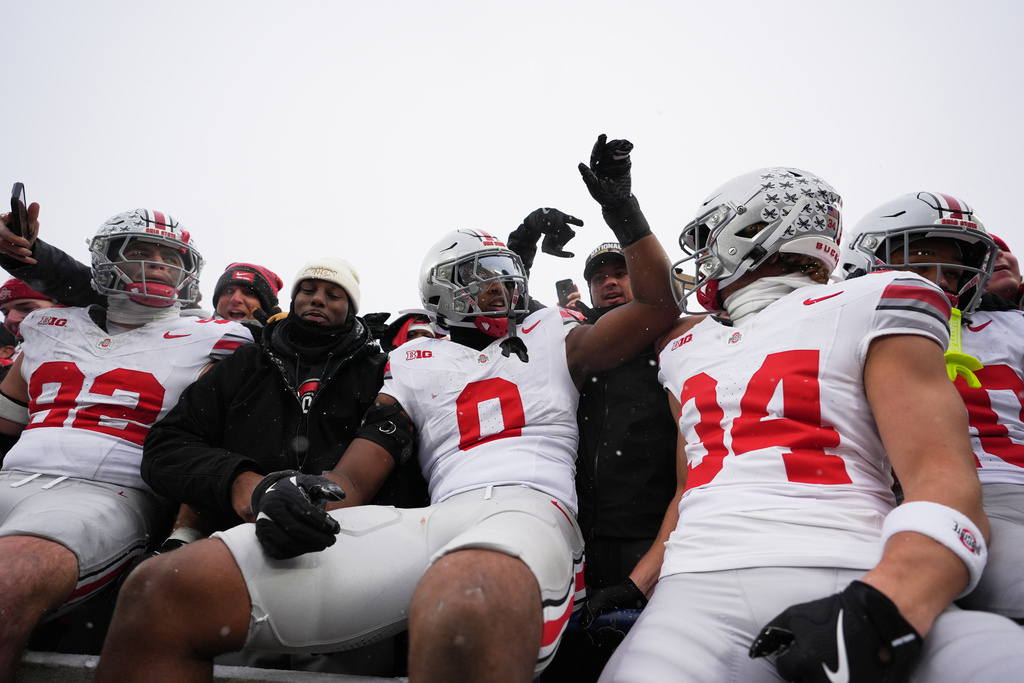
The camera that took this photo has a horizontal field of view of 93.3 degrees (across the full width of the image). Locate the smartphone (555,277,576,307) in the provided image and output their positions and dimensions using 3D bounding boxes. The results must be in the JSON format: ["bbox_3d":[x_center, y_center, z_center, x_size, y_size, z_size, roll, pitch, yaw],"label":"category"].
[{"bbox_3d":[0.230,-0.182,2.000,0.075,0.150,0.009,-11,-16,3],"label":"smartphone"}]

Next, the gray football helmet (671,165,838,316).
[{"bbox_3d":[0.497,-0.210,1.004,0.320,0.275,0.250,-4,-12,25],"label":"gray football helmet"}]

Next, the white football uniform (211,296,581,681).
[{"bbox_3d":[-0.150,0.230,1.020,0.680,0.740,0.580,-2,-18,5],"label":"white football uniform"}]

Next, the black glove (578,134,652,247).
[{"bbox_3d":[0.237,-0.350,1.120,0.150,0.260,0.120,-16,-16,4],"label":"black glove"}]

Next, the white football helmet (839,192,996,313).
[{"bbox_3d":[0.900,-0.195,1.095,0.250,0.275,0.320,-1,-1,7],"label":"white football helmet"}]

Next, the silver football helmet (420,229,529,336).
[{"bbox_3d":[-0.094,-0.154,1.240,0.250,0.275,0.320,-9,-7,-32],"label":"silver football helmet"}]

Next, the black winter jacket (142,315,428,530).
[{"bbox_3d":[-0.545,0.210,1.300,0.630,0.660,0.450,2,-18,-8],"label":"black winter jacket"}]

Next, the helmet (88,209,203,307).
[{"bbox_3d":[-1.025,-0.231,1.365,0.320,0.275,0.250,2,-1,41],"label":"helmet"}]

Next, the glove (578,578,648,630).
[{"bbox_3d":[0.233,0.614,1.120,0.180,0.110,0.110,5,-19,-14],"label":"glove"}]

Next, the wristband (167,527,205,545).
[{"bbox_3d":[-0.813,0.486,1.200,0.085,0.060,0.080,14,-20,5],"label":"wristband"}]

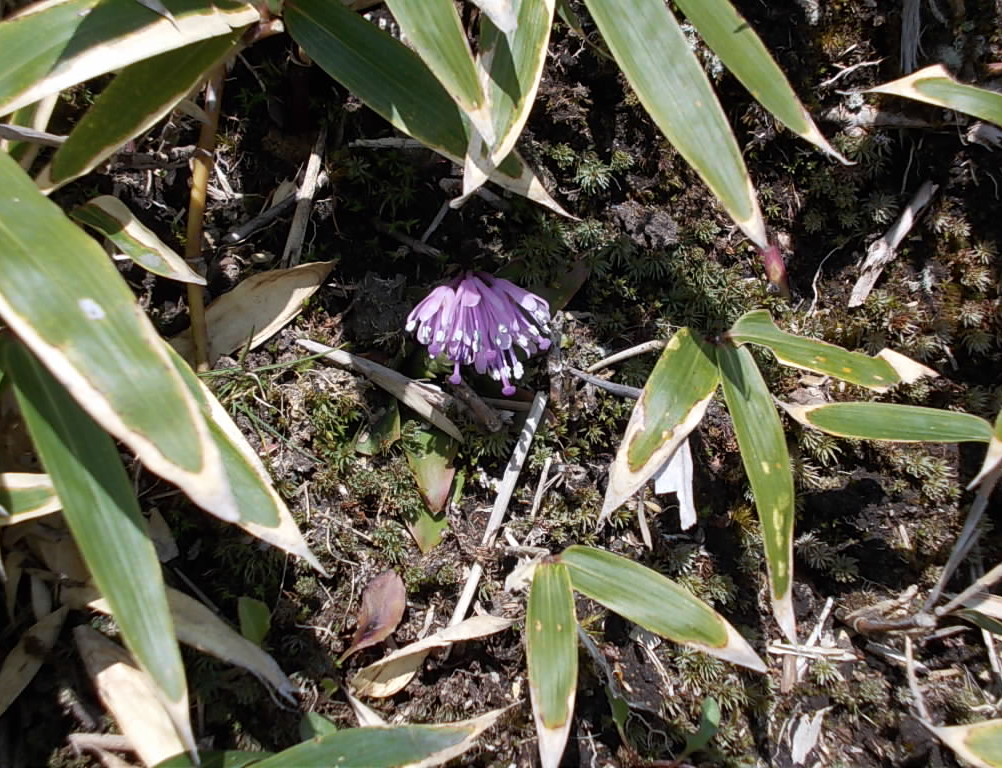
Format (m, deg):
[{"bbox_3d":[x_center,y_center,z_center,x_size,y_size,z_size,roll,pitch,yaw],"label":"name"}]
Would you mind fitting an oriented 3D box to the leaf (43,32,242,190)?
[{"bbox_3d":[-0.105,-0.080,0.613,0.079,0.013,0.022,-34,56,21],"label":"leaf"}]

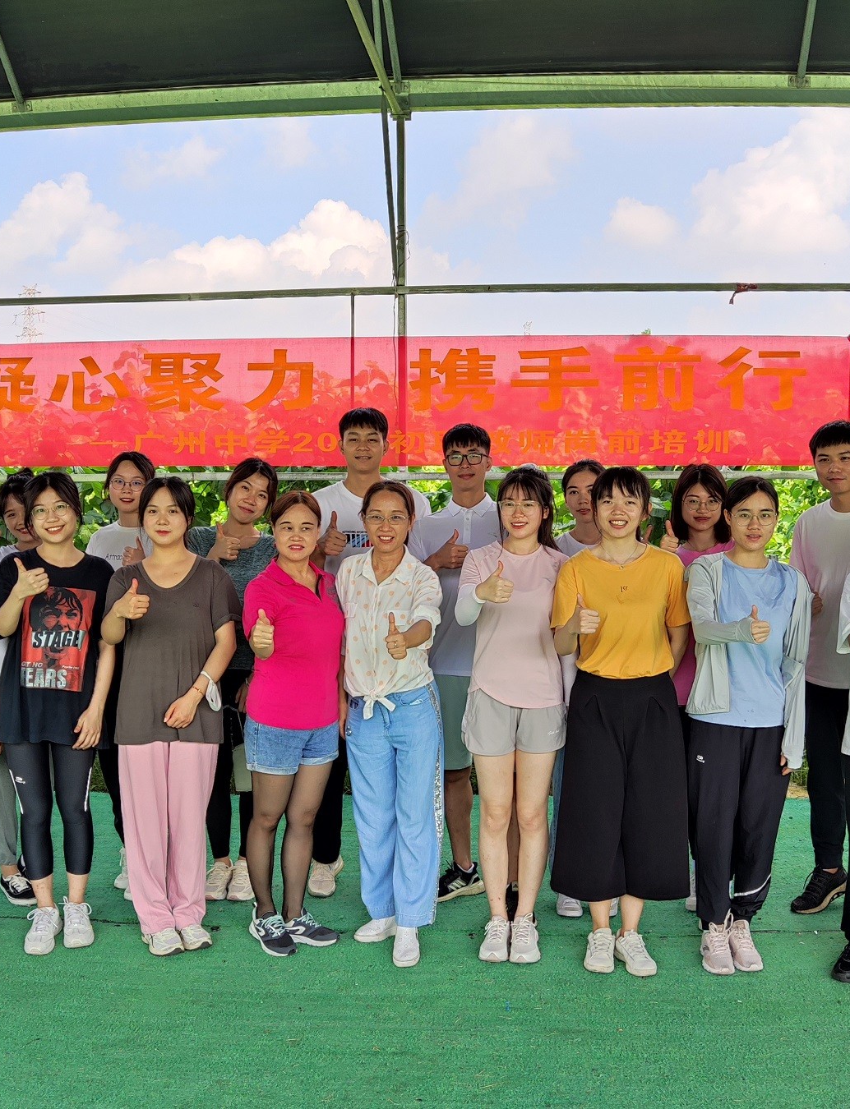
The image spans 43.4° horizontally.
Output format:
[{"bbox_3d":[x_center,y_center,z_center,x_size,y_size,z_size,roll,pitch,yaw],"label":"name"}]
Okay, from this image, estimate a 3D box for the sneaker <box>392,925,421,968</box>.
[{"bbox_3d":[-0.064,1.322,3.685,0.092,0.090,0.245,0,4,-2],"label":"sneaker"}]

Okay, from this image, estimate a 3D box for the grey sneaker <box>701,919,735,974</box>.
[{"bbox_3d":[0.965,1.278,3.526,0.095,0.115,0.255,0,4,3],"label":"grey sneaker"}]

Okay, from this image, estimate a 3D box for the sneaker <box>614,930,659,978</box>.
[{"bbox_3d":[0.694,1.299,3.545,0.095,0.105,0.245,0,5,-5],"label":"sneaker"}]

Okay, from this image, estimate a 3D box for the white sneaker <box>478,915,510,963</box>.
[{"bbox_3d":[0.251,1.289,3.644,0.095,0.107,0.245,1,6,11],"label":"white sneaker"}]

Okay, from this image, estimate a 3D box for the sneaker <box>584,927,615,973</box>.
[{"bbox_3d":[0.598,1.320,3.643,0.097,0.100,0.250,1,4,11],"label":"sneaker"}]

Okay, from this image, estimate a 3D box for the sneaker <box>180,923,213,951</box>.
[{"bbox_3d":[-0.817,1.309,3.798,0.095,0.100,0.250,-2,4,-25],"label":"sneaker"}]

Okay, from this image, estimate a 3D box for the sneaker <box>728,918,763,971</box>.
[{"bbox_3d":[1.067,1.295,3.582,0.095,0.107,0.245,1,5,9],"label":"sneaker"}]

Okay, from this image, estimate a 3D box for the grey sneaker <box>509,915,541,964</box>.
[{"bbox_3d":[0.342,1.289,3.638,0.095,0.107,0.245,0,5,5],"label":"grey sneaker"}]

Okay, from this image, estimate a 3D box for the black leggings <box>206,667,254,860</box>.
[{"bbox_3d":[-0.710,0.725,4.117,0.330,0.850,0.230,-1,5,-8],"label":"black leggings"}]

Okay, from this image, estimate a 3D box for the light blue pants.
[{"bbox_3d":[-0.102,0.851,3.619,0.323,0.863,0.300,0,4,-3],"label":"light blue pants"}]

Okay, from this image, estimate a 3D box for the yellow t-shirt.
[{"bbox_3d":[0.635,0.190,3.455,0.443,0.437,0.280,0,4,3],"label":"yellow t-shirt"}]

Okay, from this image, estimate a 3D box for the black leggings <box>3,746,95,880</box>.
[{"bbox_3d":[-1.280,0.708,3.663,0.330,0.720,0.230,-1,6,-15],"label":"black leggings"}]

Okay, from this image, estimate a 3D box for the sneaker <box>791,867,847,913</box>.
[{"bbox_3d":[1.485,1.251,4.043,0.105,0.108,0.280,5,8,45],"label":"sneaker"}]

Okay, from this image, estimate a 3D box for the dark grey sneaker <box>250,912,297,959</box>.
[{"bbox_3d":[-0.520,1.269,3.641,0.095,0.115,0.255,-2,5,-30],"label":"dark grey sneaker"}]

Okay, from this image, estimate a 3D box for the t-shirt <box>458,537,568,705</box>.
[{"bbox_3d":[0.298,0.232,3.627,0.387,0.548,0.280,0,4,3],"label":"t-shirt"}]

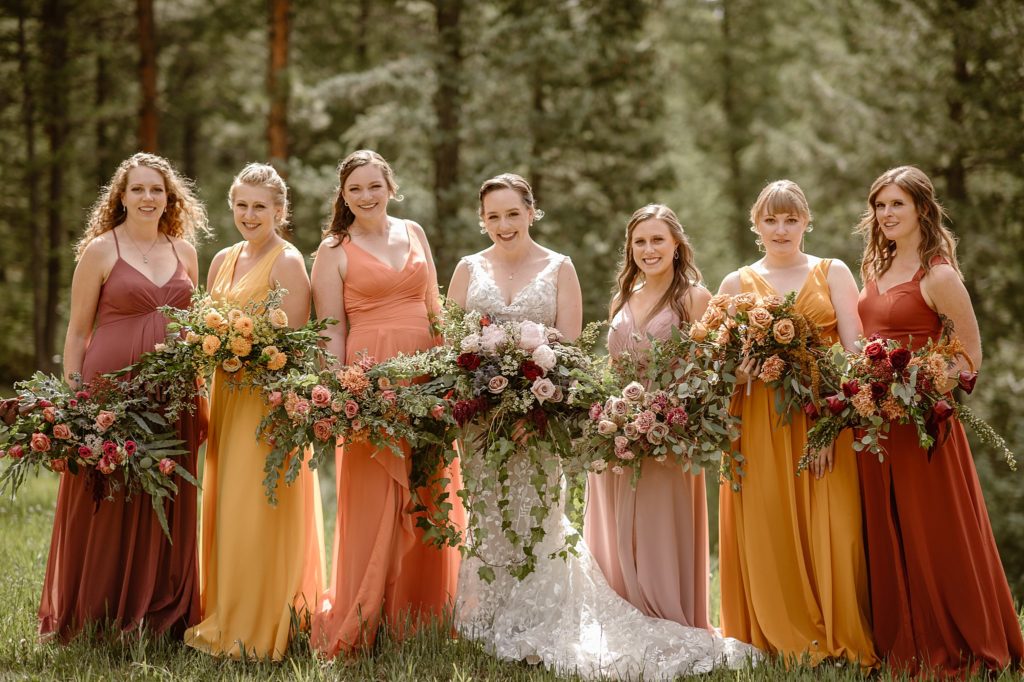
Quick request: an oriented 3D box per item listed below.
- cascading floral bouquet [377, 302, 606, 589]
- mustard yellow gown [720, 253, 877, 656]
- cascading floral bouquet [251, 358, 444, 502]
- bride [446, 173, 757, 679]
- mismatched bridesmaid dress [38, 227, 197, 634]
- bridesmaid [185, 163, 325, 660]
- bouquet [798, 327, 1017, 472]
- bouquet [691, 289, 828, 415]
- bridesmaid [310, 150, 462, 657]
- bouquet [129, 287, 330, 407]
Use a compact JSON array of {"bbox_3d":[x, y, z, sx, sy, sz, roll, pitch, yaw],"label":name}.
[{"bbox_3d":[-0.050,0.326,7.850,0.690,0.890,0.420,0,2,0],"label":"cascading floral bouquet"},{"bbox_3d":[0.961,0.391,8.150,0.524,1.336,0.500,0,2,8],"label":"mustard yellow gown"},{"bbox_3d":[-0.526,0.290,7.920,0.620,0.490,0.400,0,2,-10],"label":"cascading floral bouquet"},{"bbox_3d":[0.302,0.262,8.242,1.052,1.639,0.850,0,2,4],"label":"bride"},{"bbox_3d":[-1.390,0.322,8.577,0.562,1.408,0.500,-1,2,-20],"label":"mismatched bridesmaid dress"},{"bbox_3d":[-0.867,0.228,8.170,0.460,1.660,0.450,0,2,18],"label":"bridesmaid"},{"bbox_3d":[1.284,0.184,7.866,0.698,0.452,0.400,0,2,10],"label":"bouquet"},{"bbox_3d":[0.818,0.040,7.968,0.445,0.408,0.340,0,2,8],"label":"bouquet"},{"bbox_3d":[-0.426,0.202,8.200,0.490,1.700,0.450,-1,2,-25],"label":"bridesmaid"},{"bbox_3d":[-0.928,0.028,7.880,0.660,0.420,0.400,0,2,6],"label":"bouquet"}]

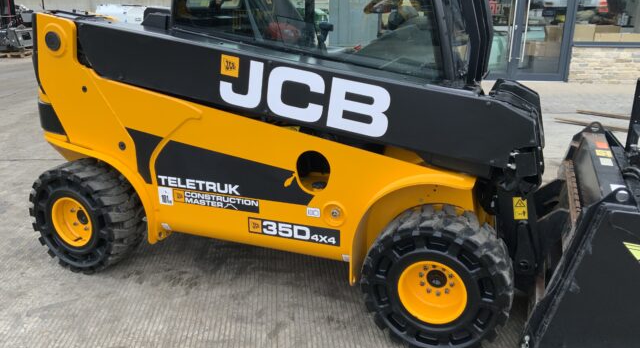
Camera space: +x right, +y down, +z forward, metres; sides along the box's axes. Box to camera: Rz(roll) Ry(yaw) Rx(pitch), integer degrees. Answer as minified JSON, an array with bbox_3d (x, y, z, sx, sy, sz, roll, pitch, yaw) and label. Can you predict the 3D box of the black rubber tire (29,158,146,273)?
[{"bbox_3d":[-1.483,0.264,3.417,0.690,0.690,0.265,7,18,22],"label":"black rubber tire"}]

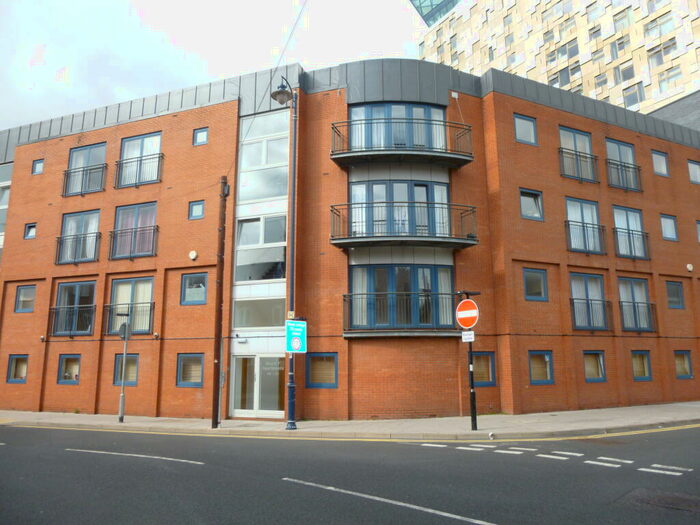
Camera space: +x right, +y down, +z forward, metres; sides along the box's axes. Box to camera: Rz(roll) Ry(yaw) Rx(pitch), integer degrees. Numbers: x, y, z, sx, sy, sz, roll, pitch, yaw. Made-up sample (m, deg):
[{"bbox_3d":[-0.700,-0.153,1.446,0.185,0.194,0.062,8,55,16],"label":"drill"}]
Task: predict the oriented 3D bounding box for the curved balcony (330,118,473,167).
[{"bbox_3d":[1.670,-3.762,16.298,4.586,1.205,1.421,0,-10,0],"label":"curved balcony"}]

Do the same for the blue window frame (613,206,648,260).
[{"bbox_3d":[11.244,-1.179,20.378,1.830,2.066,0.110,5,-11,-26],"label":"blue window frame"}]

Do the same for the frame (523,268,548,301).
[{"bbox_3d":[6.415,0.782,17.401,1.073,1.075,0.100,4,-11,-25],"label":"frame"}]

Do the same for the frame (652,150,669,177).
[{"bbox_3d":[13.284,-4.191,21.539,1.046,1.031,0.100,4,-11,-25],"label":"frame"}]

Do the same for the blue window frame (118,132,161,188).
[{"bbox_3d":[-8.236,-4.022,19.968,2.056,2.048,0.110,-4,-11,20],"label":"blue window frame"}]

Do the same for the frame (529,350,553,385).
[{"bbox_3d":[6.393,3.513,16.872,1.062,1.101,0.120,5,-12,-25],"label":"frame"}]

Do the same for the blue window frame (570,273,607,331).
[{"bbox_3d":[8.701,1.450,18.449,1.751,2.058,0.120,5,-11,-26],"label":"blue window frame"}]

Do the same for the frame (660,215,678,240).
[{"bbox_3d":[13.654,-1.467,21.651,1.060,1.089,0.110,5,-11,-26],"label":"frame"}]

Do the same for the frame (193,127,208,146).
[{"bbox_3d":[-5.526,-4.663,18.758,0.654,0.661,0.120,-4,-11,20],"label":"frame"}]

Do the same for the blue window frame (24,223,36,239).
[{"bbox_3d":[-13.275,-1.289,21.087,0.639,0.658,0.120,-4,-11,20],"label":"blue window frame"}]

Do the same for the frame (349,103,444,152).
[{"bbox_3d":[1.627,-4.458,16.932,3.352,1.940,0.392,0,-10,0],"label":"frame"}]

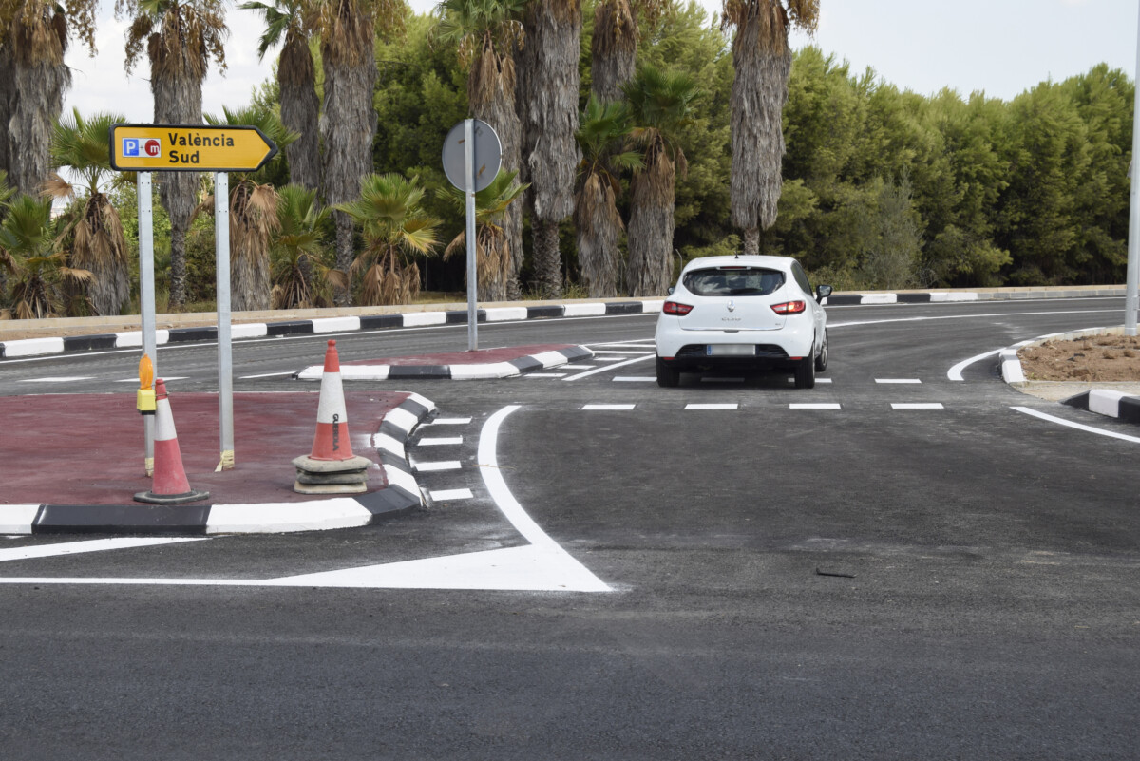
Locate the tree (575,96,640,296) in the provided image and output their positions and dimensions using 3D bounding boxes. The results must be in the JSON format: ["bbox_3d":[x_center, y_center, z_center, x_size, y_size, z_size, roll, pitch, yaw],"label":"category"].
[{"bbox_3d":[0.884,-4.332,44.803,1.575,4.732,1.575,0,4,1],"label":"tree"}]

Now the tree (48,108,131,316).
[{"bbox_3d":[-9.052,-3.188,35.860,1.602,3.847,1.602,-1,4,-14],"label":"tree"}]

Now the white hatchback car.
[{"bbox_3d":[2.038,-0.744,21.765,1.800,1.445,4.060,1,4,10],"label":"white hatchback car"}]

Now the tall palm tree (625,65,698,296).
[{"bbox_3d":[2.129,-4.745,45.074,1.721,5.506,1.721,0,4,3],"label":"tall palm tree"}]

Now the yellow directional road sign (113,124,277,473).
[{"bbox_3d":[-2.407,-0.517,12.296,1.200,2.218,0.100,-4,5,-39],"label":"yellow directional road sign"}]

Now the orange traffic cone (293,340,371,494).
[{"bbox_3d":[-1.423,0.205,11.288,0.460,0.890,0.460,-1,4,-7],"label":"orange traffic cone"}]

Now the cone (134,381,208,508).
[{"bbox_3d":[-2.290,0.339,10.888,0.425,0.700,0.420,-5,4,-12],"label":"cone"}]

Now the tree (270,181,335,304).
[{"bbox_3d":[-5.348,-2.708,38.203,1.359,2.515,1.359,-1,4,-8],"label":"tree"}]

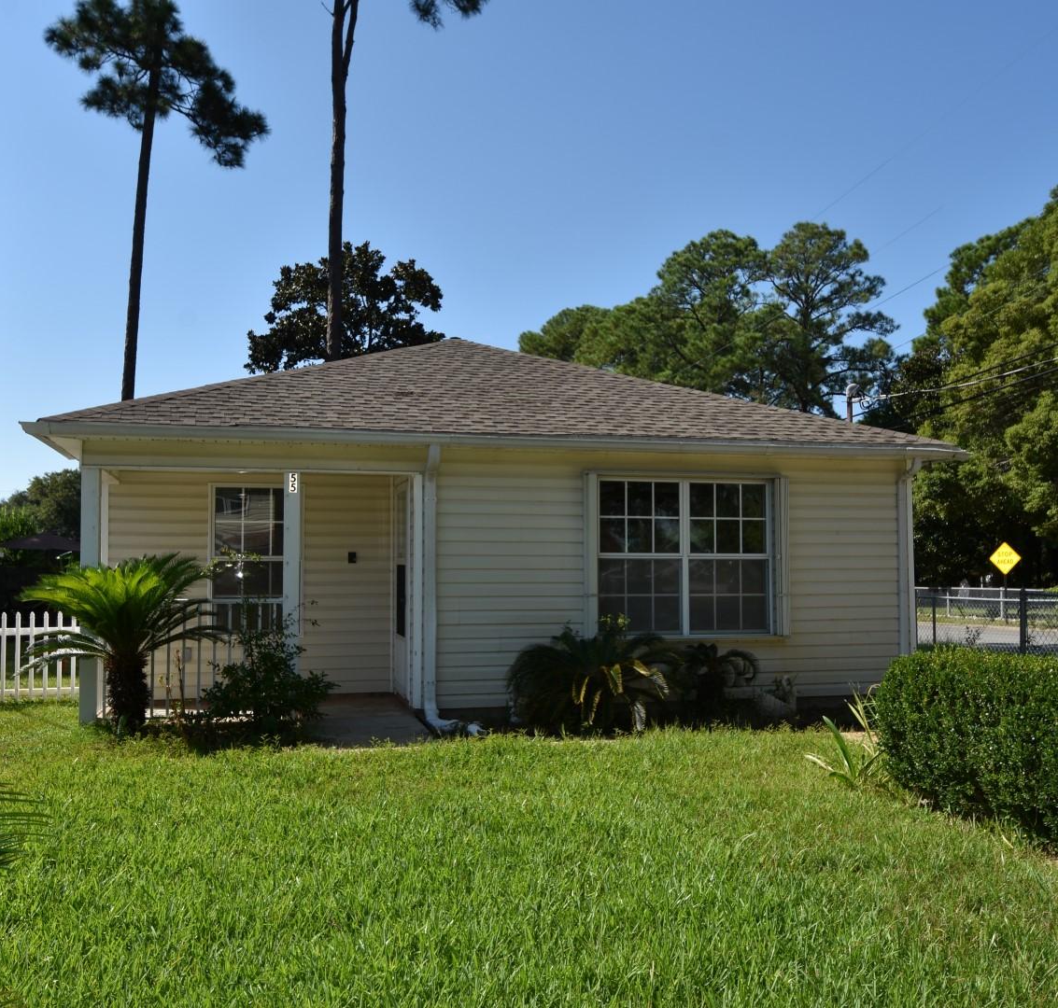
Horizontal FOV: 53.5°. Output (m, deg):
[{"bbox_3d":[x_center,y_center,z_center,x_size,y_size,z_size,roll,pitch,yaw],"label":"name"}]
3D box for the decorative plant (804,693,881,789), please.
[{"bbox_3d":[2.133,1.582,7.066,0.530,0.622,0.500,1,-4,-15],"label":"decorative plant"}]

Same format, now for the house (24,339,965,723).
[{"bbox_3d":[-1.184,0.124,14.735,8.713,4.429,11.000,1,-4,-15],"label":"house"}]

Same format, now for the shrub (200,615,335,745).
[{"bbox_3d":[-2.112,1.392,8.431,1.060,0.986,0.950,1,-4,-15],"label":"shrub"}]

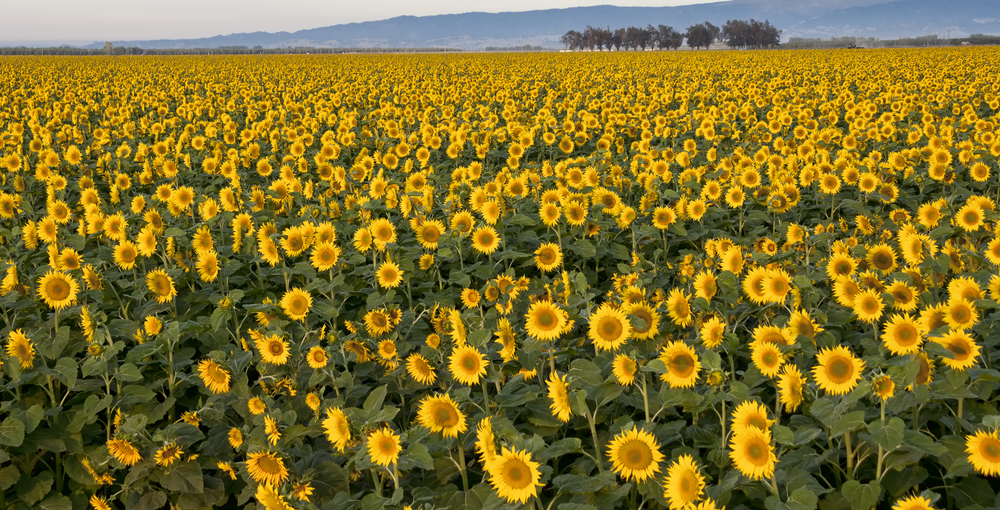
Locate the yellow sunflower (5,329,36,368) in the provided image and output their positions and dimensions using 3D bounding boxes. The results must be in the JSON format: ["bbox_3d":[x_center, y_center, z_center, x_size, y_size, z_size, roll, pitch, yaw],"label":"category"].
[{"bbox_3d":[-2.414,0.471,8.800,0.212,0.216,0.078,4,13,32],"label":"yellow sunflower"}]

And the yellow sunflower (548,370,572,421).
[{"bbox_3d":[0.269,0.640,7.900,0.080,0.220,0.210,-11,11,-29],"label":"yellow sunflower"}]

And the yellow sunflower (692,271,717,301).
[{"bbox_3d":[1.264,0.195,10.800,0.065,0.200,0.200,4,2,-42],"label":"yellow sunflower"}]

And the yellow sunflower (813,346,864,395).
[{"bbox_3d":[1.472,0.502,7.600,0.220,0.215,0.070,1,6,12],"label":"yellow sunflower"}]

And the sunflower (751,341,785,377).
[{"bbox_3d":[1.332,0.520,8.700,0.185,0.185,0.060,4,-2,31],"label":"sunflower"}]

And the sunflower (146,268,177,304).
[{"bbox_3d":[-2.072,0.187,10.700,0.222,0.227,0.082,2,15,24],"label":"sunflower"}]

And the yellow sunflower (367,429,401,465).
[{"bbox_3d":[-0.555,0.920,8.400,0.185,0.185,0.065,1,-3,14],"label":"yellow sunflower"}]

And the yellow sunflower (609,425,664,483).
[{"bbox_3d":[0.535,0.788,6.900,0.222,0.222,0.070,1,0,4],"label":"yellow sunflower"}]

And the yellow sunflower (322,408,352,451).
[{"bbox_3d":[-0.690,0.739,7.400,0.065,0.185,0.170,-15,14,-39],"label":"yellow sunflower"}]

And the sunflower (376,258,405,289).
[{"bbox_3d":[-0.752,0.134,12.000,0.195,0.195,0.060,0,2,-1],"label":"sunflower"}]

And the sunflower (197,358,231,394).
[{"bbox_3d":[-1.492,0.627,9.100,0.205,0.205,0.070,1,28,15],"label":"sunflower"}]

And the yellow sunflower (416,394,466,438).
[{"bbox_3d":[-0.254,0.698,7.600,0.220,0.220,0.075,3,23,22],"label":"yellow sunflower"}]

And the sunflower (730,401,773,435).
[{"bbox_3d":[1.022,0.684,7.100,0.183,0.187,0.067,4,0,36],"label":"sunflower"}]

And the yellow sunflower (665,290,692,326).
[{"bbox_3d":[0.981,0.294,9.600,0.205,0.205,0.065,6,2,45],"label":"yellow sunflower"}]

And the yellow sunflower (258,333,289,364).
[{"bbox_3d":[-1.213,0.508,9.400,0.170,0.170,0.060,-1,-3,-5],"label":"yellow sunflower"}]

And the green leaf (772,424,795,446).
[{"bbox_3d":[1.298,0.822,8.000,0.100,0.110,0.050,1,-26,10],"label":"green leaf"}]

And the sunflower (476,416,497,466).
[{"bbox_3d":[-0.046,0.746,6.950,0.070,0.205,0.200,-7,9,-19],"label":"sunflower"}]

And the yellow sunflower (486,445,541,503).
[{"bbox_3d":[0.053,0.810,6.450,0.205,0.210,0.070,1,7,12],"label":"yellow sunflower"}]

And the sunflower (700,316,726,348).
[{"bbox_3d":[1.148,0.417,9.400,0.068,0.188,0.184,-6,8,-38],"label":"sunflower"}]

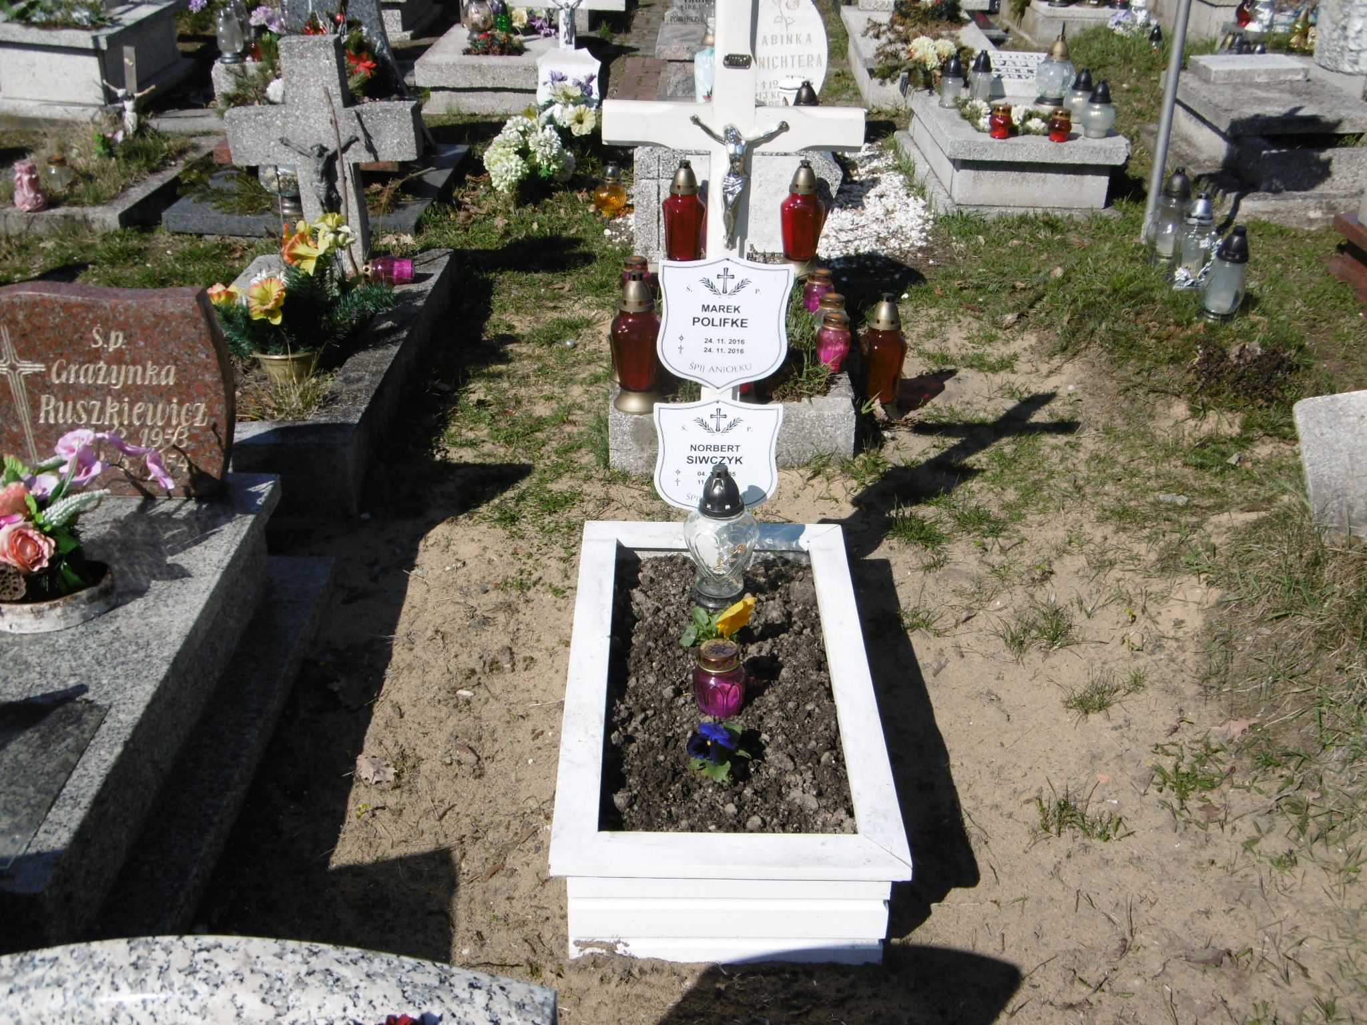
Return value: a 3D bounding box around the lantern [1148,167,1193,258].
[{"bbox_3d":[1.588,-0.982,4.893,0.126,0.298,0.126,2,28,0],"label":"lantern"}]

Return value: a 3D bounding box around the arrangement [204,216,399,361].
[{"bbox_3d":[-0.883,-0.524,3.462,0.431,0.341,0.353,1,28,-1],"label":"arrangement"}]

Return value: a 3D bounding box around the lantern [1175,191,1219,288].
[{"bbox_3d":[1.584,-0.851,4.655,0.116,0.288,0.116,1,28,-1],"label":"lantern"}]

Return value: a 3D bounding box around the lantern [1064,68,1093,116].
[{"bbox_3d":[1.464,-1.551,5.565,0.120,0.192,0.120,1,28,-1],"label":"lantern"}]

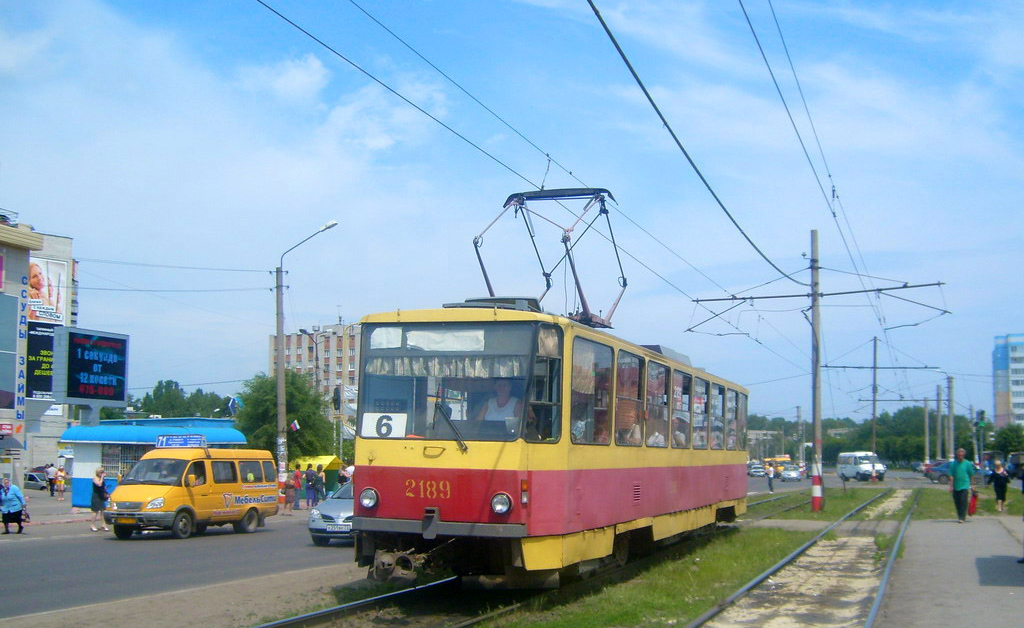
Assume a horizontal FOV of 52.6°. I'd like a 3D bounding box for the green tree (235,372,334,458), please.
[{"bbox_3d":[-12.019,6.414,55.425,5.000,6.300,5.000,-3,-8,22],"label":"green tree"}]

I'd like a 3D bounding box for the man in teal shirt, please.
[{"bbox_3d":[10.593,4.030,24.400,0.580,1.760,0.400,-3,-9,22],"label":"man in teal shirt"}]

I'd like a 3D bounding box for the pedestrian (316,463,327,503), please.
[{"bbox_3d":[-7.228,6.480,39.310,0.460,1.630,0.360,-1,-8,11],"label":"pedestrian"}]

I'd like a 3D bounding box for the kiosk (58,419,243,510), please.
[{"bbox_3d":[-14.265,5.929,41.200,6.800,3.450,3.100,-2,-8,22],"label":"kiosk"}]

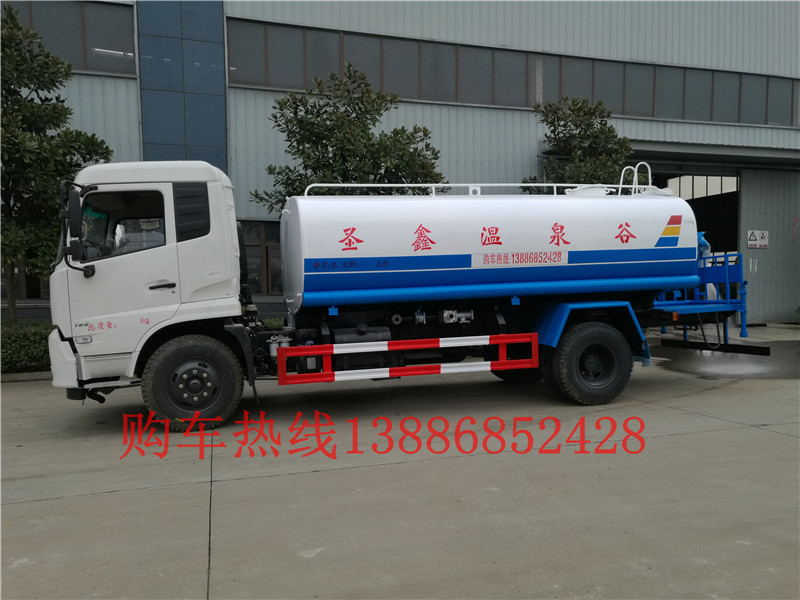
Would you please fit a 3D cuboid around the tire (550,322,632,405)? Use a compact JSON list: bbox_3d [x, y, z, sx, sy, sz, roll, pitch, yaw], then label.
[{"bbox_3d":[2.381,0.787,7.741,1.015,1.010,0.270,-1,4,-15],"label":"tire"}]

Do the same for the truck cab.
[{"bbox_3d":[-2.891,-0.343,7.393,1.930,2.400,2.460,-1,4,-15],"label":"truck cab"}]

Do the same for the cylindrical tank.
[{"bbox_3d":[1.067,-0.666,8.314,5.120,1.420,2.260,-2,5,-14],"label":"cylindrical tank"}]

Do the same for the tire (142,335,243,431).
[{"bbox_3d":[-2.159,0.876,6.569,1.010,1.010,0.260,-2,5,-21],"label":"tire"}]

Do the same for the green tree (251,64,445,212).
[{"bbox_3d":[-0.953,-1.574,11.330,3.600,5.212,3.400,-2,4,-19],"label":"green tree"}]

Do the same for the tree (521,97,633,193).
[{"bbox_3d":[3.839,-1.625,12.983,2.800,5.026,2.700,-2,4,-19],"label":"tree"}]

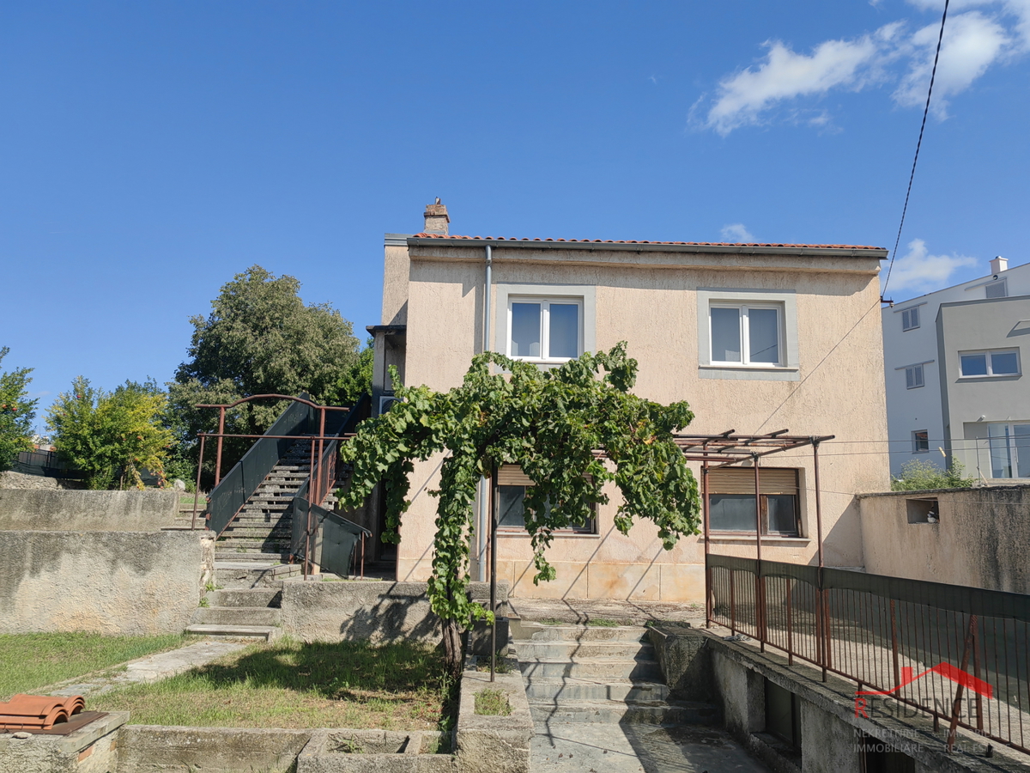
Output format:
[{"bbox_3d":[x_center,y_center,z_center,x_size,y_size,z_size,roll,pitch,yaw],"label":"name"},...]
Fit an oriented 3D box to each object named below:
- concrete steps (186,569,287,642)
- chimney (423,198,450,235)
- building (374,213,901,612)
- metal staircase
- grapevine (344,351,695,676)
[{"bbox_3d":[-3.554,2.760,10.320,1.100,0.760,1.300,1,-9,-1],"label":"concrete steps"},{"bbox_3d":[-1.685,-3.488,17.163,0.487,0.882,0.480,1,-9,-1],"label":"chimney"},{"bbox_3d":[1.654,0.263,17.920,9.500,7.950,9.000,1,-9,-1],"label":"building"},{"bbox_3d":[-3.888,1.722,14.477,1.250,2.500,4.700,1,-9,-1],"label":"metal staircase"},{"bbox_3d":[-0.138,1.266,7.999,3.440,3.100,2.600,1,-9,-1],"label":"grapevine"}]

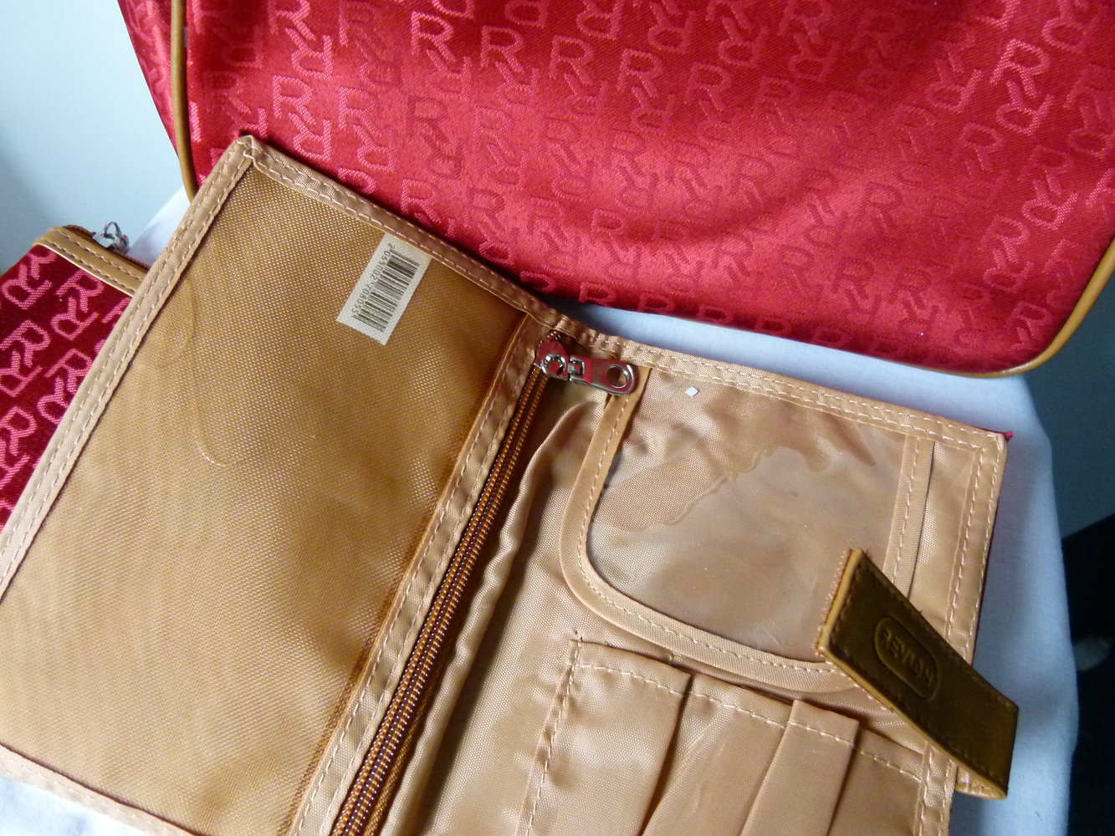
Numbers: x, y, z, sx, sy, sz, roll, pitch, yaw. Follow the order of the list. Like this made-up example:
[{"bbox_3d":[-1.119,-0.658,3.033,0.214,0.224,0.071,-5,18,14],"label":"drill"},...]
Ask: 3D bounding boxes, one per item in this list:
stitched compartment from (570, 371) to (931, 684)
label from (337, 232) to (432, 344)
[{"bbox_3d":[0.054,0.027,0.212,0.101,0.004,0.077,16,66,15],"label":"stitched compartment"},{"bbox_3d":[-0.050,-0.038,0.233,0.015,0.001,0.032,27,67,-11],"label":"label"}]

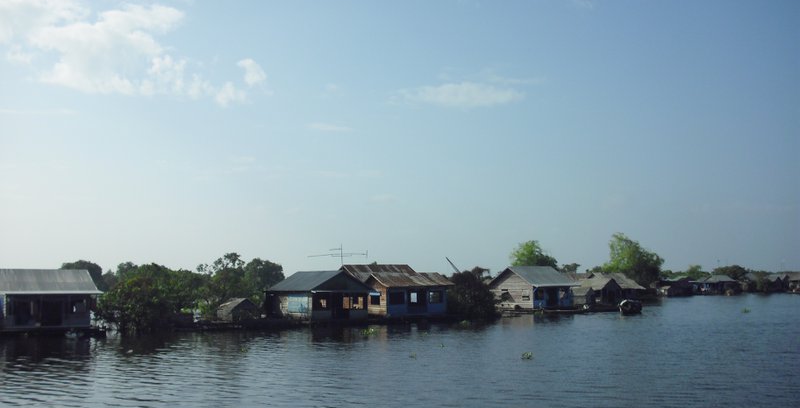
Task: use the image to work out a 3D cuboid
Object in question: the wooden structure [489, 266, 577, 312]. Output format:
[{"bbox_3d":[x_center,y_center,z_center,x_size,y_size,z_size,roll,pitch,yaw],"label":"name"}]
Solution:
[{"bbox_3d":[12.391,7.961,82.126,6.200,4.170,5.600,4,-6,-38],"label":"wooden structure"}]

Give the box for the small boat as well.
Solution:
[{"bbox_3d":[20.478,9.083,78.022,1.300,1.370,4.300,-3,-5,30],"label":"small boat"}]

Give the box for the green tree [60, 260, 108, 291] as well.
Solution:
[{"bbox_3d":[-26.467,7.052,73.671,4.200,4.620,4.000,2,-5,-20],"label":"green tree"}]

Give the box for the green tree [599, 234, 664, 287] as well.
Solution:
[{"bbox_3d":[29.449,8.026,111.717,7.800,8.810,7.200,-1,-5,15],"label":"green tree"}]

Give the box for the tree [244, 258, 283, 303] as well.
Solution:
[{"bbox_3d":[-11.368,6.968,73.678,3.700,4.780,3.600,1,-5,-9],"label":"tree"}]

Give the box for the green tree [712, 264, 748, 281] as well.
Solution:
[{"bbox_3d":[61.872,14.013,164.405,6.800,5.360,6.200,-2,-5,20],"label":"green tree"}]

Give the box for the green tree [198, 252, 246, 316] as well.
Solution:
[{"bbox_3d":[-13.357,6.174,65.716,3.900,5.080,3.800,1,-5,-11],"label":"green tree"}]

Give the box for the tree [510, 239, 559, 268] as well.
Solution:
[{"bbox_3d":[16.066,8.168,105.685,6.200,7.550,5.800,-1,-5,9],"label":"tree"}]

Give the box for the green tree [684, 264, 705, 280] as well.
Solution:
[{"bbox_3d":[54.129,13.789,161.414,3.900,5.330,3.700,-2,-5,18],"label":"green tree"}]

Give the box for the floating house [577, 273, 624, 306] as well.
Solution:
[{"bbox_3d":[20.223,8.842,88.576,3.500,3.250,4.000,4,-6,-40],"label":"floating house"}]

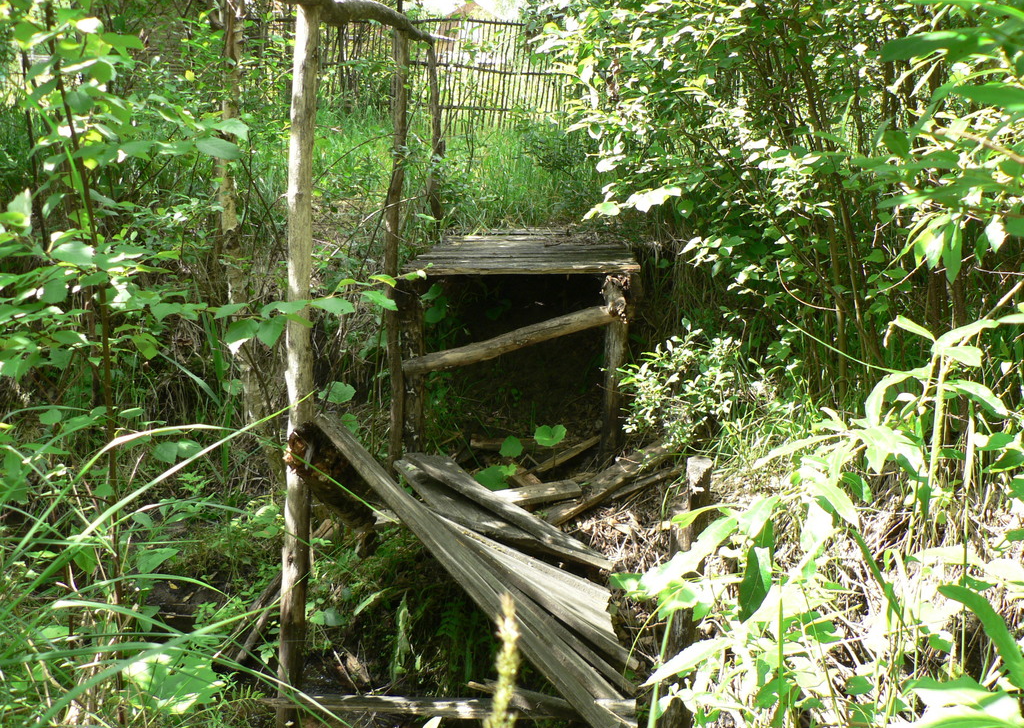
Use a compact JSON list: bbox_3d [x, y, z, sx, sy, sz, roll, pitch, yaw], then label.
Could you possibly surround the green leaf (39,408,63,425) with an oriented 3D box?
[{"bbox_3d":[-1.343,0.154,3.100,0.063,0.050,0.015,0,-27,0],"label":"green leaf"}]

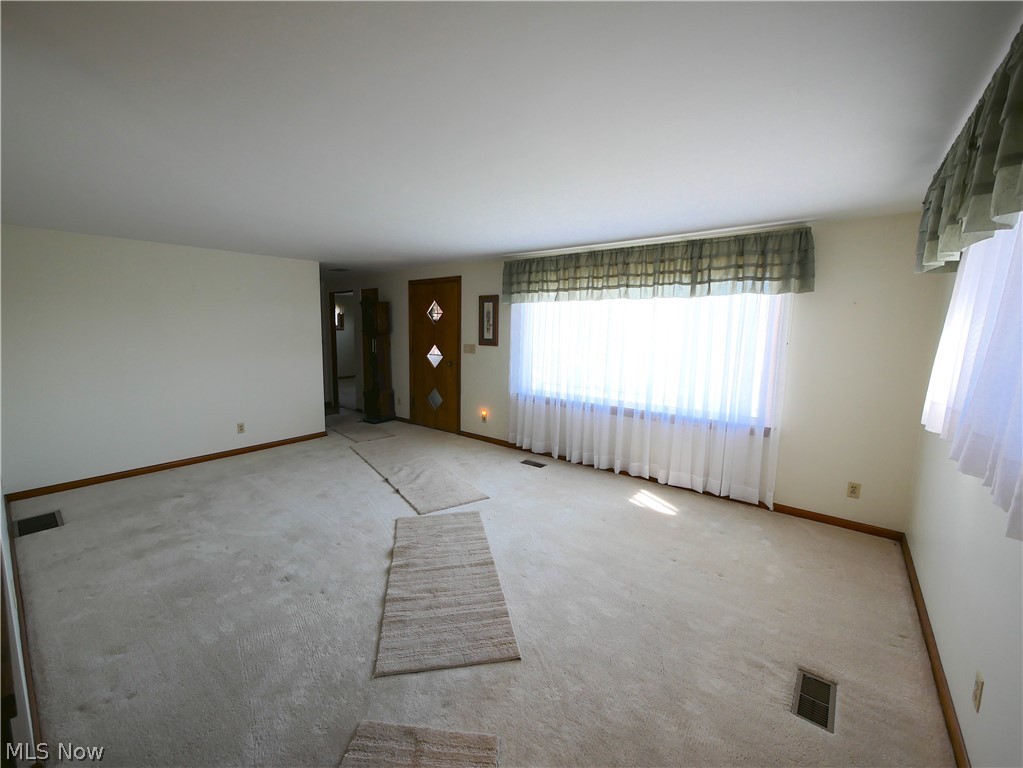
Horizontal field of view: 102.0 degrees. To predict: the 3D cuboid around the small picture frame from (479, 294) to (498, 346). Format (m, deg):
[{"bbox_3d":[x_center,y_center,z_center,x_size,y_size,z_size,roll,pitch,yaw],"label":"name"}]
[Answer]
[{"bbox_3d":[-0.294,-0.795,5.218,0.324,0.618,0.025,7,10,38],"label":"small picture frame"}]

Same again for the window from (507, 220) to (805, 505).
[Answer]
[{"bbox_3d":[1.069,-0.201,4.145,2.983,2.234,0.150,7,10,38],"label":"window"}]

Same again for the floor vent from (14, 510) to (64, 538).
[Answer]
[{"bbox_3d":[-3.660,1.073,3.206,0.410,0.015,0.249,7,10,38],"label":"floor vent"}]

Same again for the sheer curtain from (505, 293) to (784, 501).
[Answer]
[{"bbox_3d":[1.047,-0.034,4.166,2.800,1.943,0.120,7,10,38],"label":"sheer curtain"}]

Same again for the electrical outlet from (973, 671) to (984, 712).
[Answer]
[{"bbox_3d":[1.548,1.016,1.371,0.014,0.115,0.072,7,10,38],"label":"electrical outlet"}]

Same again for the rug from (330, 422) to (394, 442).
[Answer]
[{"bbox_3d":[-2.175,0.688,6.013,0.528,0.015,1.069,-7,11,-41],"label":"rug"}]

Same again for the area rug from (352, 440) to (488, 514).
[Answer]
[{"bbox_3d":[-1.117,0.908,4.474,0.639,0.018,2.280,-5,10,-34],"label":"area rug"}]

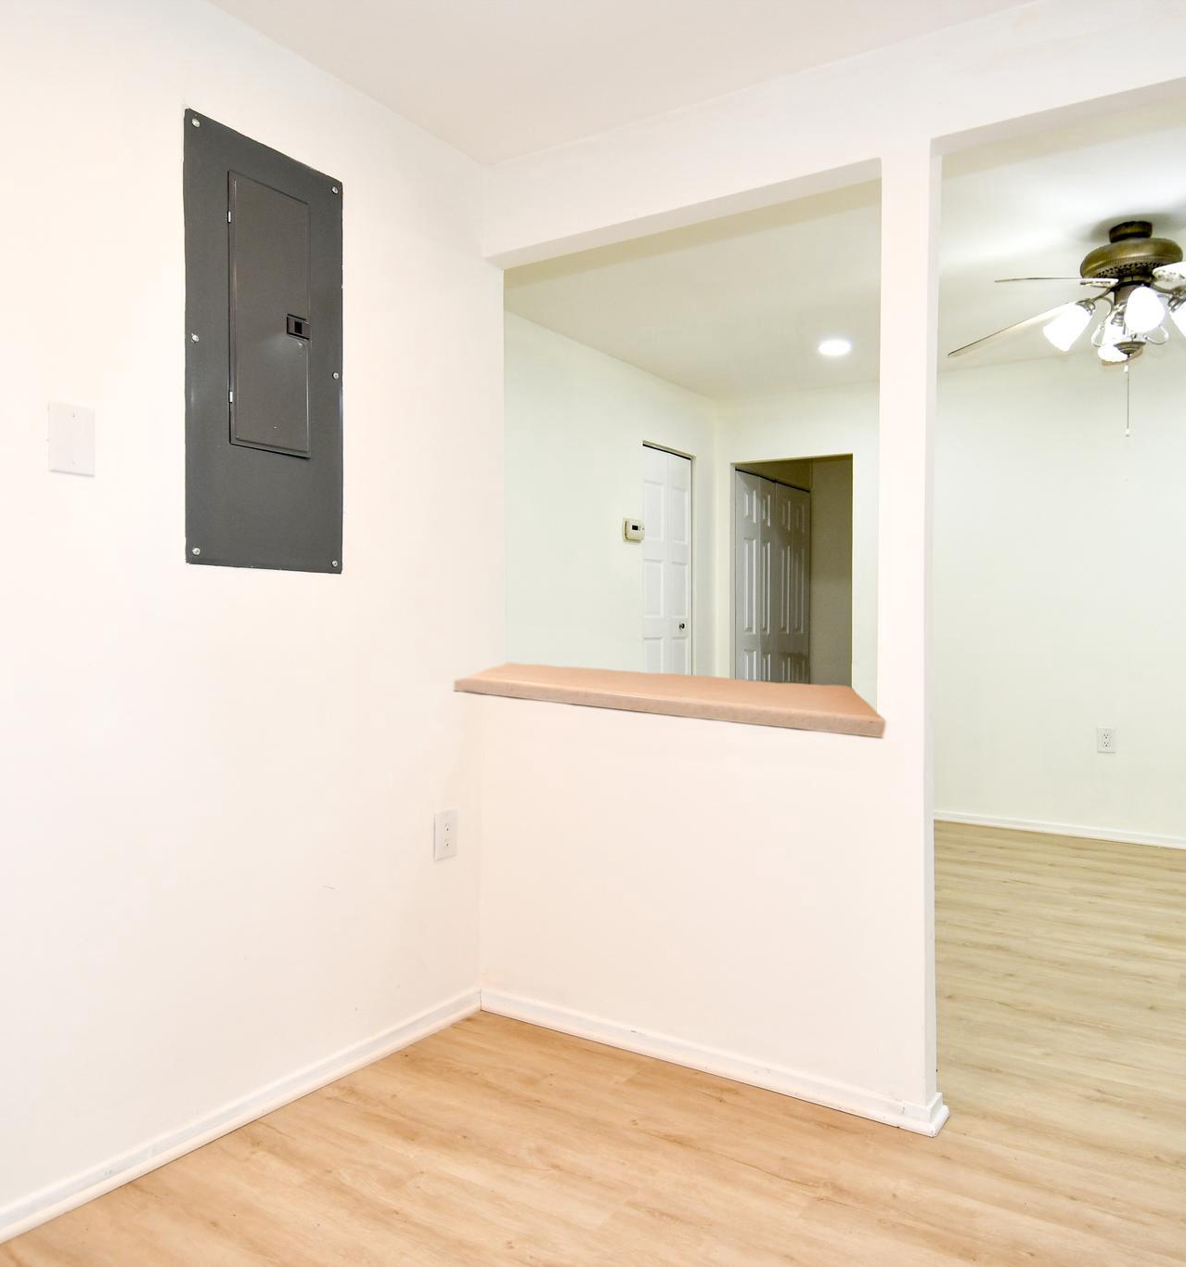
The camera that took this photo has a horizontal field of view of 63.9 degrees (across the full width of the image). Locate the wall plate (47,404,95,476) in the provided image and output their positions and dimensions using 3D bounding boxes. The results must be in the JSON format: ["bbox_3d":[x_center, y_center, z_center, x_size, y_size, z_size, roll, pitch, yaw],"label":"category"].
[{"bbox_3d":[-0.916,-0.341,1.670,0.007,0.121,0.077,0,0,33],"label":"wall plate"}]

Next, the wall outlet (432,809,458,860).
[{"bbox_3d":[-0.383,0.527,2.480,0.008,0.120,0.077,0,0,33],"label":"wall outlet"}]

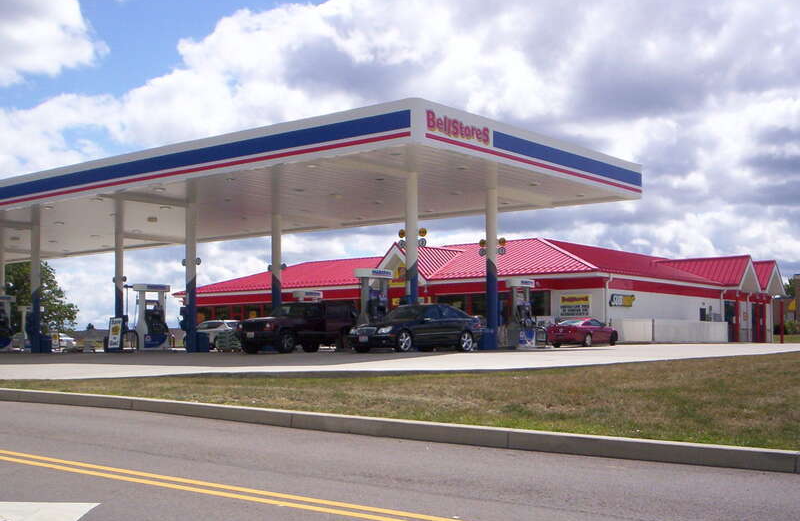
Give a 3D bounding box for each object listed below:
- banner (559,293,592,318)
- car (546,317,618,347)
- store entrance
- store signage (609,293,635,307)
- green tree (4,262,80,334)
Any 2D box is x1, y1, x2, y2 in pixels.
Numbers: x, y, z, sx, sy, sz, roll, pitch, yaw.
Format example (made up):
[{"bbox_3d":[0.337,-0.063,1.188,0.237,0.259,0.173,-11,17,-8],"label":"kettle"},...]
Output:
[{"bbox_3d":[9.332,2.407,45.200,1.900,1.200,0.060,-4,-6,42],"label":"banner"},{"bbox_3d":[8.689,3.447,40.700,1.800,1.400,4.600,-4,-6,38],"label":"car"},{"bbox_3d":[24.180,4.263,57.500,0.200,2.600,2.300,-4,-6,45],"label":"store entrance"},{"bbox_3d":[11.802,2.136,45.300,0.150,0.660,2.600,-4,-6,45],"label":"store signage"},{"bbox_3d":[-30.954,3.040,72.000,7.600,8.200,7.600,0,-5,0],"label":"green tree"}]

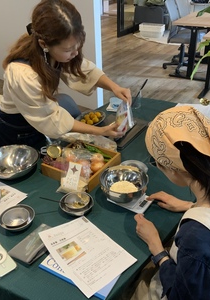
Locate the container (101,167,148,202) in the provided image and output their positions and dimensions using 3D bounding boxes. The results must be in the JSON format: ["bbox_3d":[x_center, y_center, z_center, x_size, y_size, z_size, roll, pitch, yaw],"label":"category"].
[{"bbox_3d":[0.077,0.147,1.370,0.199,0.082,0.199,-2,31,0],"label":"container"}]

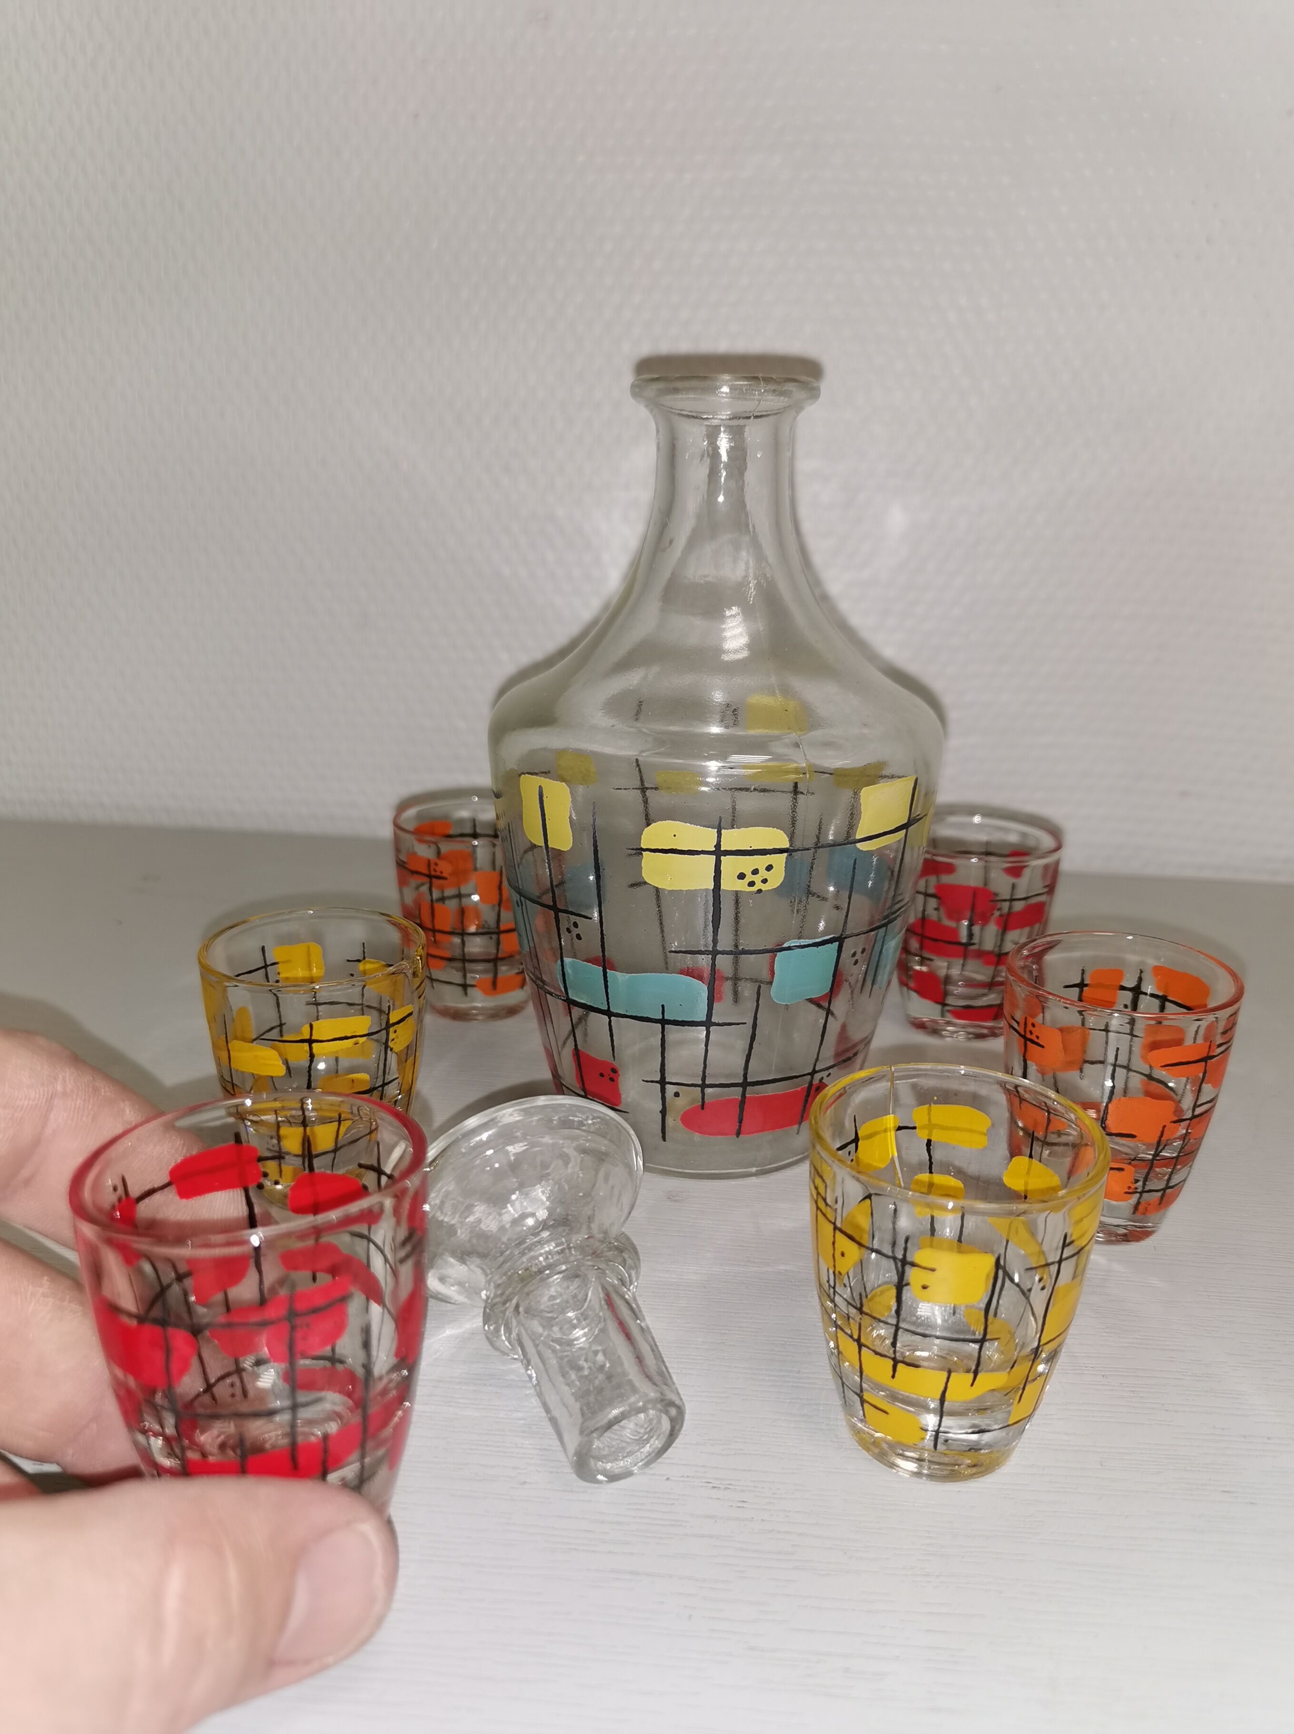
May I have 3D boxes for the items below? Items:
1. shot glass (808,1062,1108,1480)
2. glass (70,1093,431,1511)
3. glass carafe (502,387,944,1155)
[{"bbox_3d":[0.046,0.064,0.210,0.044,0.052,0.044,1,17,0],"label":"shot glass"},{"bbox_3d":[-0.050,0.063,0.178,0.044,0.052,0.044,-1,15,0],"label":"glass"},{"bbox_3d":[0.015,-0.020,0.293,0.097,0.161,0.097,1,17,0],"label":"glass carafe"}]

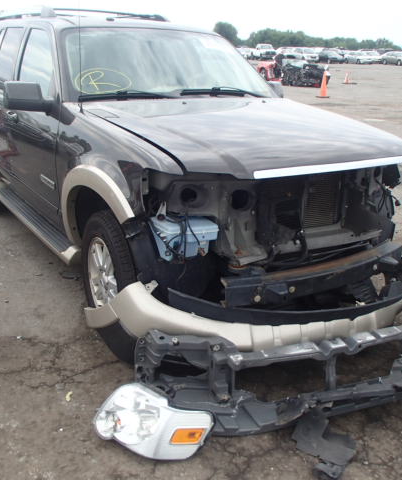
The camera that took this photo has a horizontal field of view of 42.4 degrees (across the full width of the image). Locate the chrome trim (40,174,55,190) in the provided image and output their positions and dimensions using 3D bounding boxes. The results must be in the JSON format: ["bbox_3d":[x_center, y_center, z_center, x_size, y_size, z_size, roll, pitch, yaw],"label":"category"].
[{"bbox_3d":[-0.909,-0.346,3.081,0.015,0.045,0.235,-13,24,-32],"label":"chrome trim"}]

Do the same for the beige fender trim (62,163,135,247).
[{"bbox_3d":[-0.519,-0.112,2.621,0.110,0.510,0.900,-12,23,-32],"label":"beige fender trim"}]

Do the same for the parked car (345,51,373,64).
[{"bbox_3d":[19.506,-22.172,62.920,1.780,1.450,4.650,-2,20,-7],"label":"parked car"}]

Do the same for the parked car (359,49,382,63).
[{"bbox_3d":[20.957,-22.422,63.694,1.800,1.460,4.600,0,20,-2],"label":"parked car"}]

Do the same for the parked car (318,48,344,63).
[{"bbox_3d":[15.906,-22.315,63.115,1.800,1.550,4.500,0,20,-2],"label":"parked car"}]

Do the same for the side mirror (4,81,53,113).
[{"bbox_3d":[-1.002,-0.839,3.034,0.270,0.180,0.140,-13,24,-32],"label":"side mirror"}]

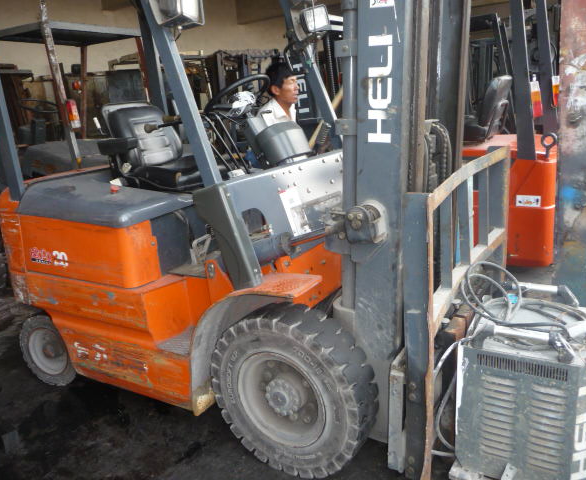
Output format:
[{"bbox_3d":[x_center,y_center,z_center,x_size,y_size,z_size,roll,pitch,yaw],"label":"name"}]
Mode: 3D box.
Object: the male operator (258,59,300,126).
[{"bbox_3d":[-0.014,-0.257,3.267,0.310,1.680,0.480,4,19,32],"label":"male operator"}]

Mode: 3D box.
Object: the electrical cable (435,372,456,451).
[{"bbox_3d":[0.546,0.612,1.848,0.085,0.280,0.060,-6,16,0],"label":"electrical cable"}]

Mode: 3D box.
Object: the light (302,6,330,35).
[{"bbox_3d":[0.111,-1.088,2.555,0.122,0.122,0.085,-19,15,-38],"label":"light"}]

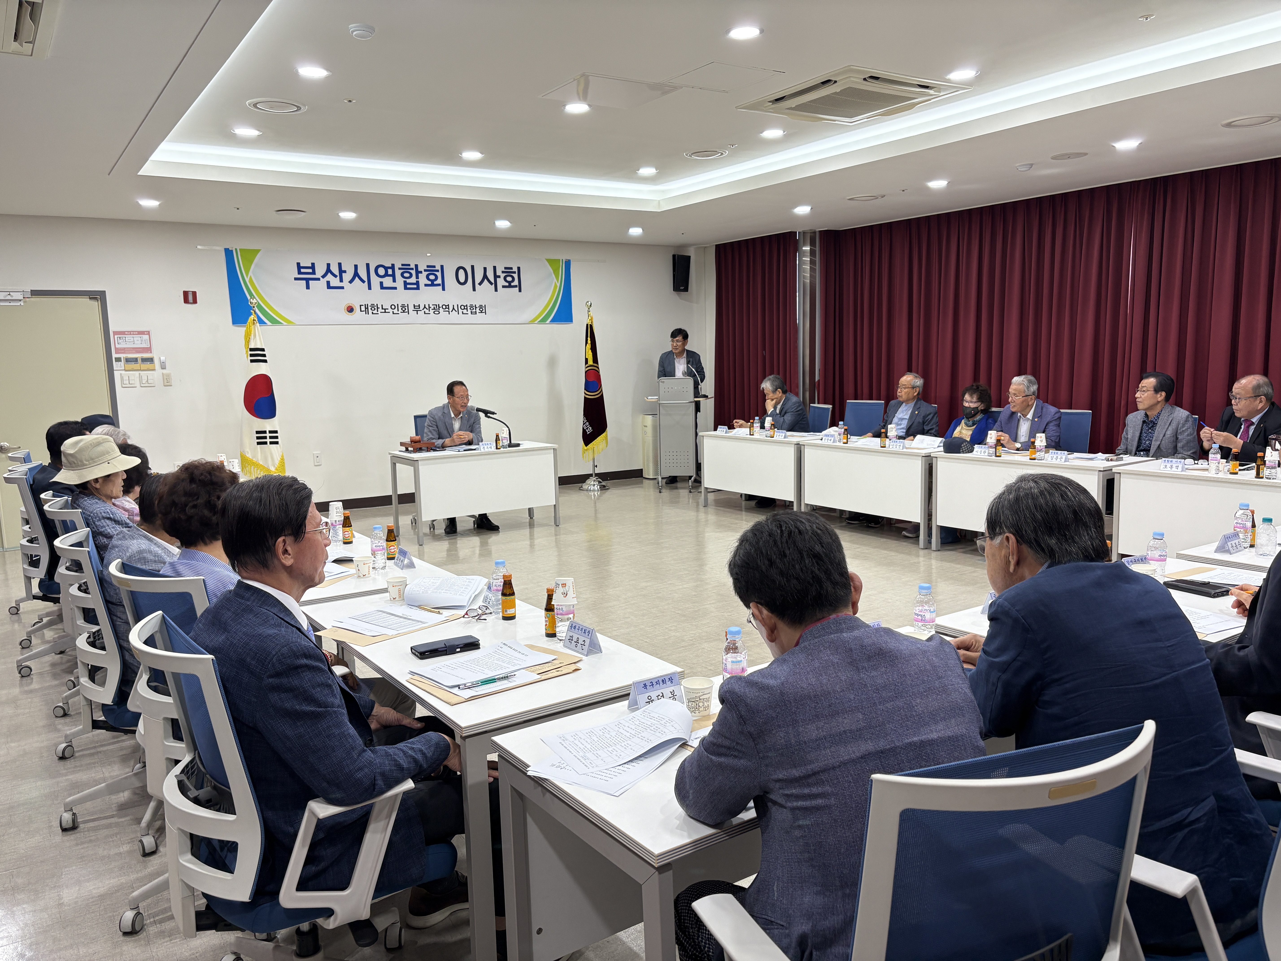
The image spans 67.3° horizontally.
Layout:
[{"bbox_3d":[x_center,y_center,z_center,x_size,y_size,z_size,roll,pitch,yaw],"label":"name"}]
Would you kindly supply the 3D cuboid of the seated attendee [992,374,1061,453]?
[{"bbox_3d":[2.863,-0.160,7.248,0.739,1.256,0.542,-7,9,-34],"label":"seated attendee"}]

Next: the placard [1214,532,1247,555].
[{"bbox_3d":[2.199,0.227,3.580,0.123,0.077,0.056,-7,9,-34],"label":"placard"}]

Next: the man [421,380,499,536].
[{"bbox_3d":[-1.614,-0.222,8.429,0.552,1.290,0.729,-7,9,-33],"label":"man"}]

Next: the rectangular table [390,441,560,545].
[{"bbox_3d":[-1.432,0.088,8.440,1.350,0.724,0.600,-6,9,-33],"label":"rectangular table"}]

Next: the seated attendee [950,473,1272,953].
[{"bbox_3d":[0.964,0.620,2.069,0.570,1.230,0.830,-5,8,-22],"label":"seated attendee"}]

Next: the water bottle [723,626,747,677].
[{"bbox_3d":[0.220,0.422,2.229,0.057,0.172,0.057,-1,8,0],"label":"water bottle"}]

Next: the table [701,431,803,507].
[{"bbox_3d":[1.232,-0.069,9.130,0.600,0.724,1.350,-6,9,-33],"label":"table"}]

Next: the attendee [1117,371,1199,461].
[{"bbox_3d":[3.520,-0.089,6.673,0.780,1.300,0.570,-6,9,-29],"label":"attendee"}]

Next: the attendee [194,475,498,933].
[{"bbox_3d":[-0.690,0.605,2.308,0.709,1.280,0.542,-7,9,-34],"label":"attendee"}]

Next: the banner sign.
[{"bbox_3d":[-2.285,-1.967,9.929,3.689,0.702,0.020,-7,9,-34],"label":"banner sign"}]

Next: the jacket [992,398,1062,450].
[{"bbox_3d":[2.901,-0.320,7.304,0.433,0.650,0.532,-7,9,-34],"label":"jacket"}]

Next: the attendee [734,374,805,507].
[{"bbox_3d":[1.281,-0.403,9.346,0.690,1.251,0.571,-3,8,-10],"label":"attendee"}]

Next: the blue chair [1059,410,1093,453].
[{"bbox_3d":[3.031,-0.030,7.315,0.611,0.965,0.611,-7,9,-34],"label":"blue chair"}]

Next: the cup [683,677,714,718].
[{"bbox_3d":[0.130,0.481,2.135,0.072,0.075,0.072,-1,8,0],"label":"cup"}]

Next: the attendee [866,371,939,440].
[{"bbox_3d":[2.267,-0.272,8.315,0.780,1.290,0.560,-6,9,-31],"label":"attendee"}]

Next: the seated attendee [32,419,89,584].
[{"bbox_3d":[-2.899,0.272,5.384,0.780,1.235,0.520,-6,9,-33],"label":"seated attendee"}]

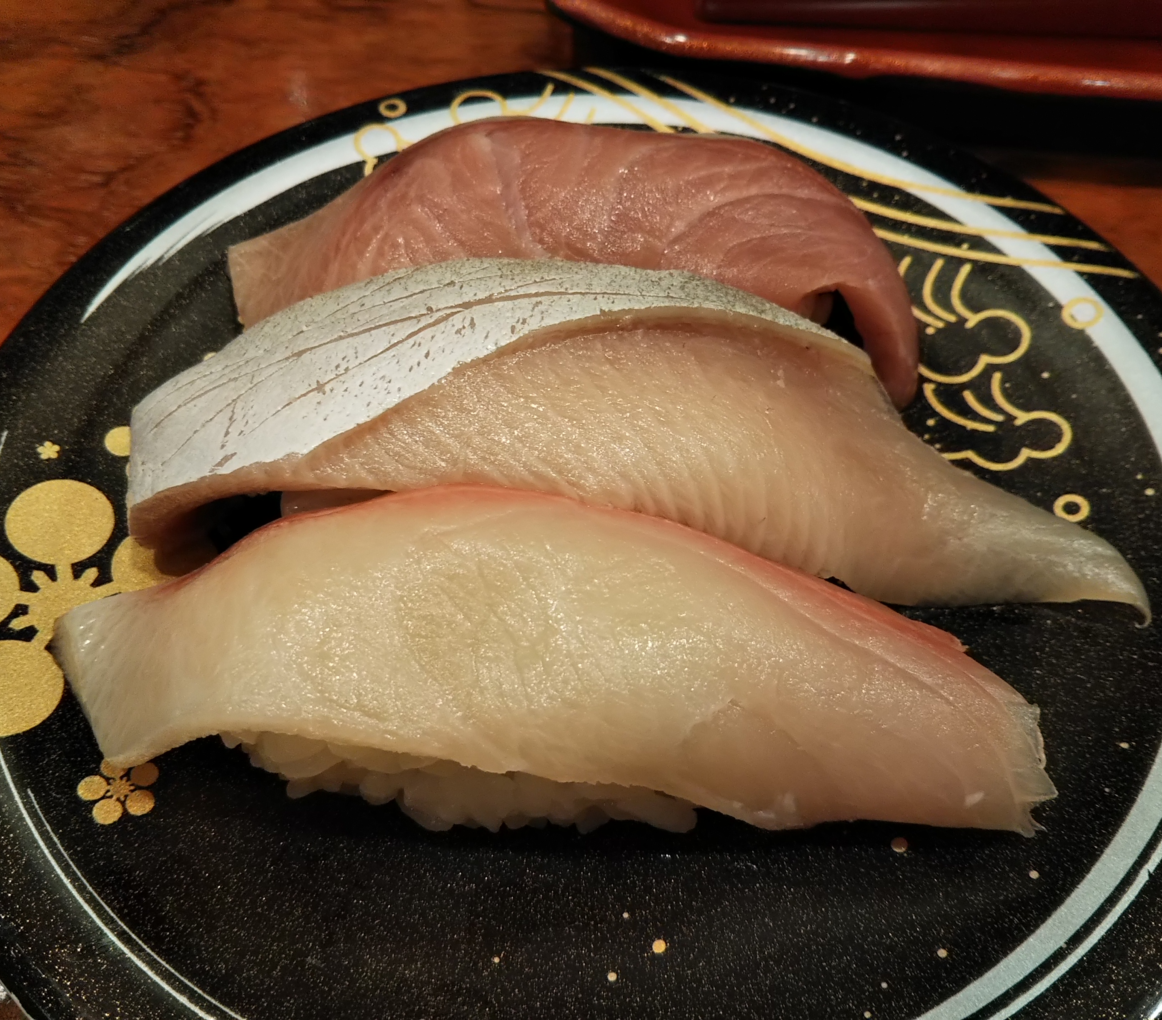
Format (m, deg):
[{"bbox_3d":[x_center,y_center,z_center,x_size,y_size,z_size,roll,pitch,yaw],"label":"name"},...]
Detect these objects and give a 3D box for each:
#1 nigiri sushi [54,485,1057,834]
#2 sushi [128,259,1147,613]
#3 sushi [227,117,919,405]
[{"bbox_3d":[-0.005,0.014,0.113,0.105,0.027,0.029,3,55,2],"label":"nigiri sushi"},{"bbox_3d":[0.006,-0.009,0.127,0.114,0.031,0.030,5,55,3],"label":"sushi"},{"bbox_3d":[-0.003,-0.030,0.143,0.090,0.030,0.029,7,55,4],"label":"sushi"}]

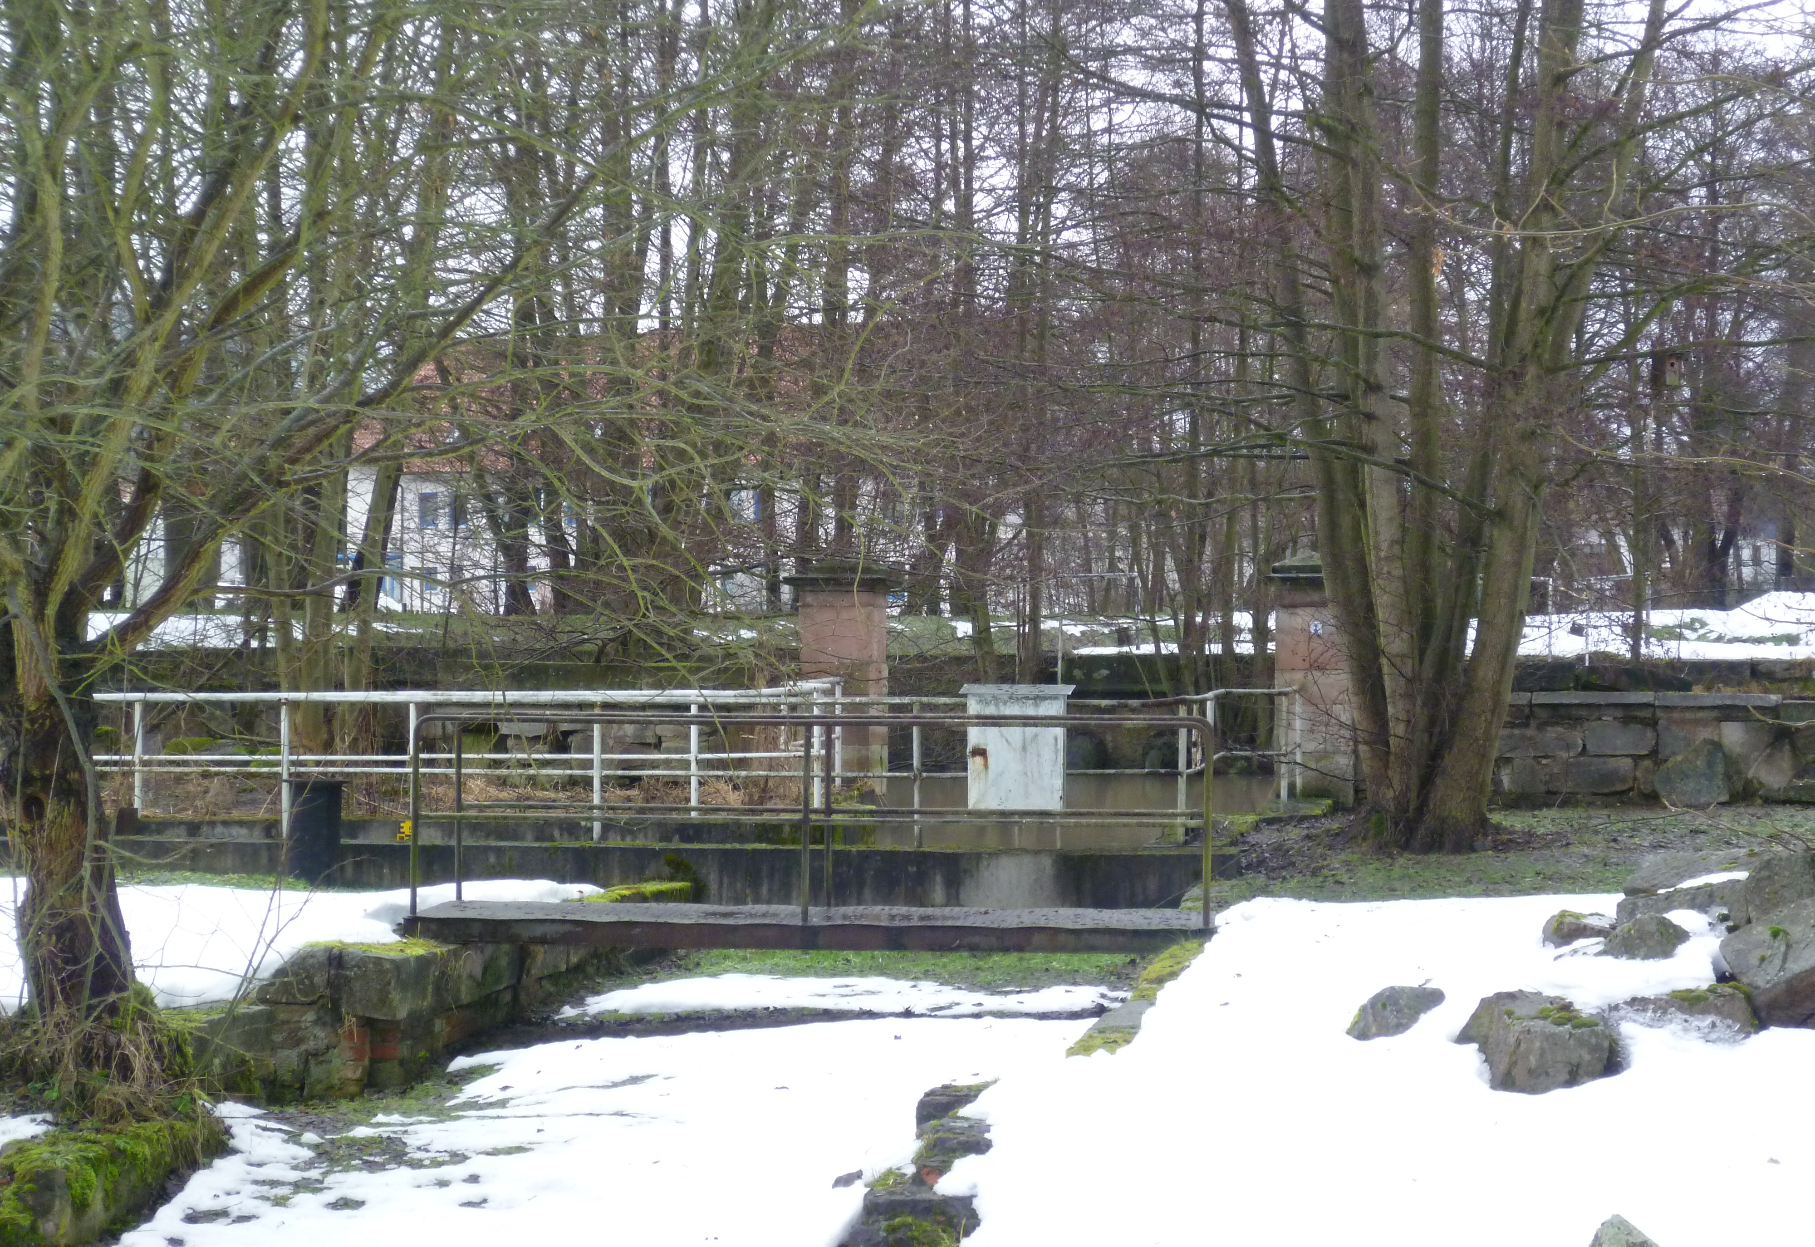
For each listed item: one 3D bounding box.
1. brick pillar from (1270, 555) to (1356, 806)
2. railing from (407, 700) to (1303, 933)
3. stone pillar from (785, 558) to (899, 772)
[{"bbox_3d":[3.250,0.440,30.200,0.700,2.030,0.700,0,-1,12],"label":"brick pillar"},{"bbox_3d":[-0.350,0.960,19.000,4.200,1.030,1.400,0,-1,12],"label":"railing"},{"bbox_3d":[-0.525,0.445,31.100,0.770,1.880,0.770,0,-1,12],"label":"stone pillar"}]

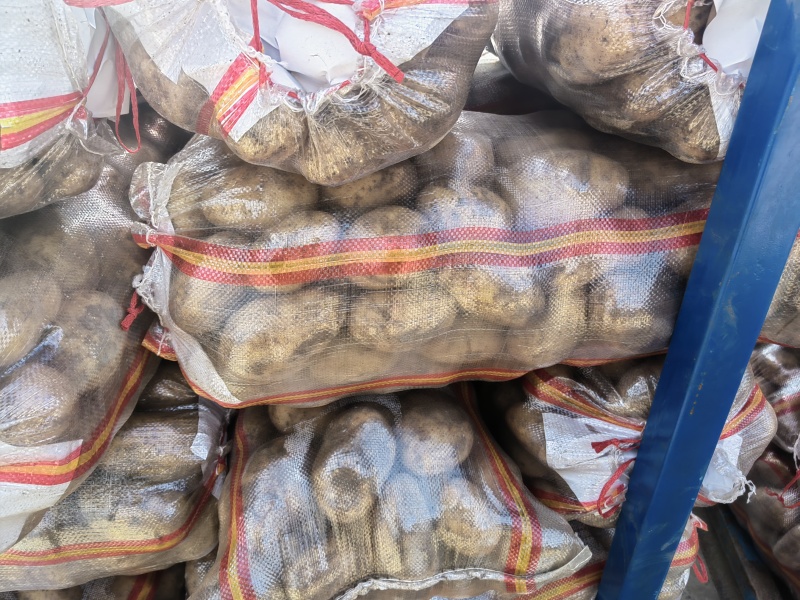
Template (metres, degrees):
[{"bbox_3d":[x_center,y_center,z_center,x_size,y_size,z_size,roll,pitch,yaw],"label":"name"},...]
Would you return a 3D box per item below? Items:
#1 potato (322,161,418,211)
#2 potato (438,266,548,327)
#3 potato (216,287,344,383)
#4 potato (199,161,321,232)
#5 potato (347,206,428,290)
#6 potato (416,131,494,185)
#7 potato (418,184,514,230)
[{"bbox_3d":[-0.031,-0.124,0.655,0.104,0.065,0.066,-10,20,-7],"label":"potato"},{"bbox_3d":[0.091,-0.002,0.610,0.106,0.059,0.064,14,18,-7],"label":"potato"},{"bbox_3d":[-0.112,0.032,0.585,0.124,0.073,0.075,-22,23,-7],"label":"potato"},{"bbox_3d":[-0.141,-0.103,0.620,0.121,0.066,0.070,-4,20,-7],"label":"potato"},{"bbox_3d":[-0.012,-0.050,0.610,0.080,0.082,0.080,0,19,-7],"label":"potato"},{"bbox_3d":[0.061,-0.151,0.675,0.086,0.071,0.070,0,19,-7],"label":"potato"},{"bbox_3d":[0.065,-0.087,0.630,0.097,0.065,0.068,5,19,-7],"label":"potato"}]

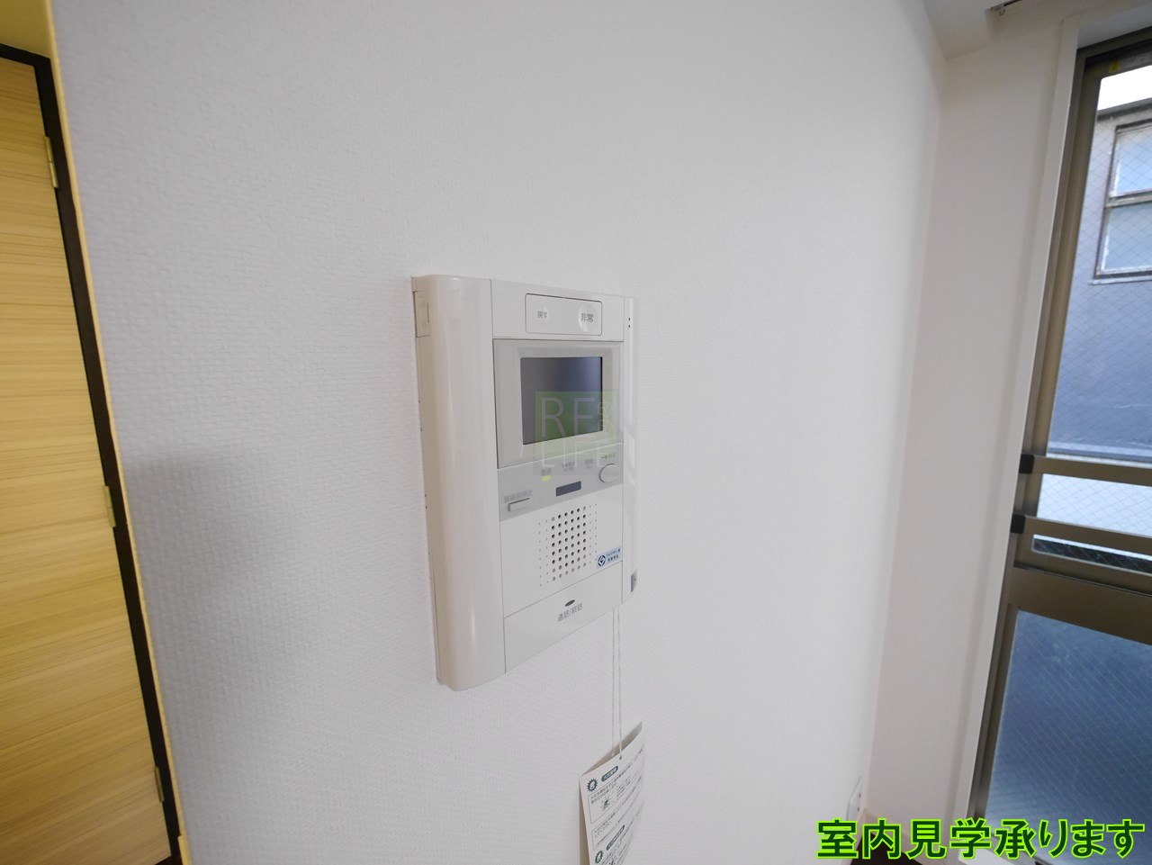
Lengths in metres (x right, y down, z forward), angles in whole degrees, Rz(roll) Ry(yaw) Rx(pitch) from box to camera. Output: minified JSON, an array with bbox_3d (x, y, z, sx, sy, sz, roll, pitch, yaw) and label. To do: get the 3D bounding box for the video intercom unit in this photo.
[{"bbox_3d":[-0.013,0.026,0.318,0.180,0.236,0.023,-10,13,-44],"label":"video intercom unit"}]

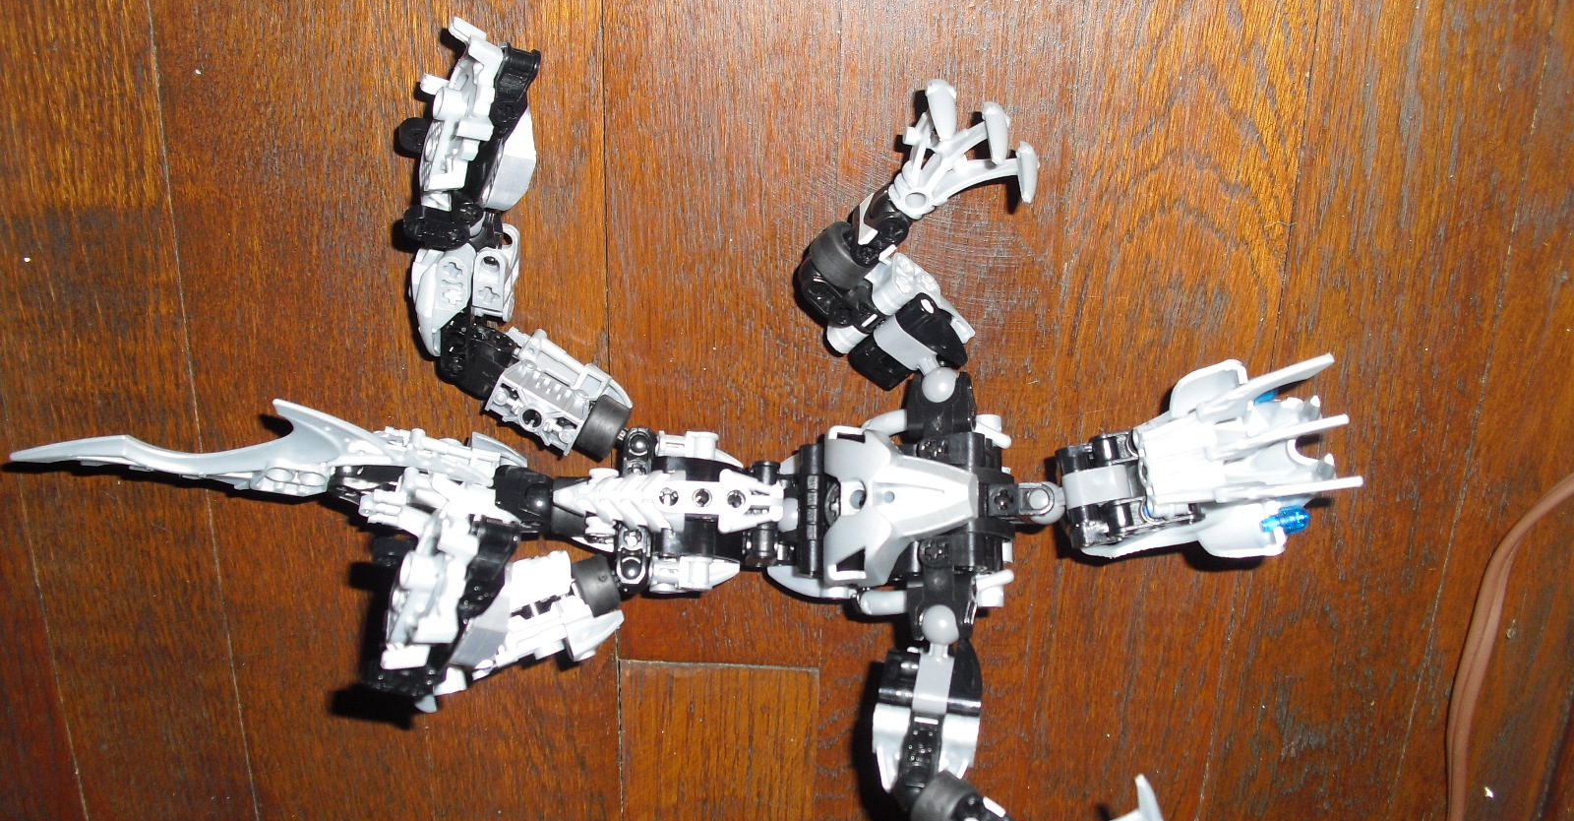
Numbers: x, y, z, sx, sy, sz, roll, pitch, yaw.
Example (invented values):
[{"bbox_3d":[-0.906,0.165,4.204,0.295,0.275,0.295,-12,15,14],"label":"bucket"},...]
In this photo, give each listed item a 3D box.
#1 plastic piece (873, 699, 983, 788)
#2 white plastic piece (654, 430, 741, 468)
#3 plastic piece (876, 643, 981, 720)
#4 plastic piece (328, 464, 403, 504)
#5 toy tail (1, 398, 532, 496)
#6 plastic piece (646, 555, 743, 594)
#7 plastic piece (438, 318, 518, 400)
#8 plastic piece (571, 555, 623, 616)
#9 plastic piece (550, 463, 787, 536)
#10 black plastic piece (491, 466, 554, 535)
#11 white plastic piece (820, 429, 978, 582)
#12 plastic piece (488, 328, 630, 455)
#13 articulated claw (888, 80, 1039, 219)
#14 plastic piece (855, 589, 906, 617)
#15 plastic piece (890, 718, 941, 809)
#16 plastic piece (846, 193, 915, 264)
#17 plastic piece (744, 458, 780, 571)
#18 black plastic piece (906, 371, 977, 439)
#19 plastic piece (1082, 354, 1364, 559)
[{"bbox_3d":[0.034,0.081,0.398,0.025,0.015,0.021,7,99,1],"label":"plastic piece"},{"bbox_3d":[-0.022,0.010,0.408,0.021,0.015,0.009,2,99,1],"label":"white plastic piece"},{"bbox_3d":[0.033,0.064,0.386,0.024,0.014,0.017,8,76,2],"label":"plastic piece"},{"bbox_3d":[-0.106,0.019,0.414,0.019,0.009,0.009,3,114,7],"label":"plastic piece"},{"bbox_3d":[-0.132,0.010,0.409,0.127,0.017,0.019,2,114,7],"label":"toy tail"},{"bbox_3d":[-0.022,0.040,0.399,0.022,0.011,0.009,0,76,0],"label":"plastic piece"},{"bbox_3d":[-0.078,-0.013,0.415,0.018,0.014,0.015,23,114,-6],"label":"plastic piece"},{"bbox_3d":[-0.047,0.044,0.408,0.009,0.014,0.014,-19,90,-14],"label":"plastic piece"},{"bbox_3d":[-0.028,0.021,0.392,0.054,0.011,0.015,0,76,0],"label":"plastic piece"},{"bbox_3d":[-0.066,0.022,0.406,0.015,0.013,0.015,7,114,2],"label":"black plastic piece"},{"bbox_3d":[0.025,0.022,0.383,0.036,0.014,0.036,0,76,0],"label":"white plastic piece"},{"bbox_3d":[-0.055,-0.004,0.399,0.034,0.019,0.021,28,113,0],"label":"plastic piece"},{"bbox_3d":[0.037,-0.054,0.368,0.033,0.017,0.032,35,116,-24],"label":"articulated claw"},{"bbox_3d":[0.023,0.045,0.388,0.012,0.007,0.006,0,76,0],"label":"plastic piece"},{"bbox_3d":[0.031,0.084,0.392,0.010,0.012,0.022,10,99,0],"label":"plastic piece"},{"bbox_3d":[0.023,-0.044,0.397,0.015,0.010,0.013,-36,107,18],"label":"plastic piece"},{"bbox_3d":[-0.006,0.025,0.397,0.008,0.009,0.025,0,76,0],"label":"plastic piece"},{"bbox_3d":[0.037,-0.001,0.390,0.017,0.013,0.015,2,114,4],"label":"black plastic piece"},{"bbox_3d":[0.104,0.012,0.396,0.065,0.032,0.044,-9,76,-2],"label":"plastic piece"}]

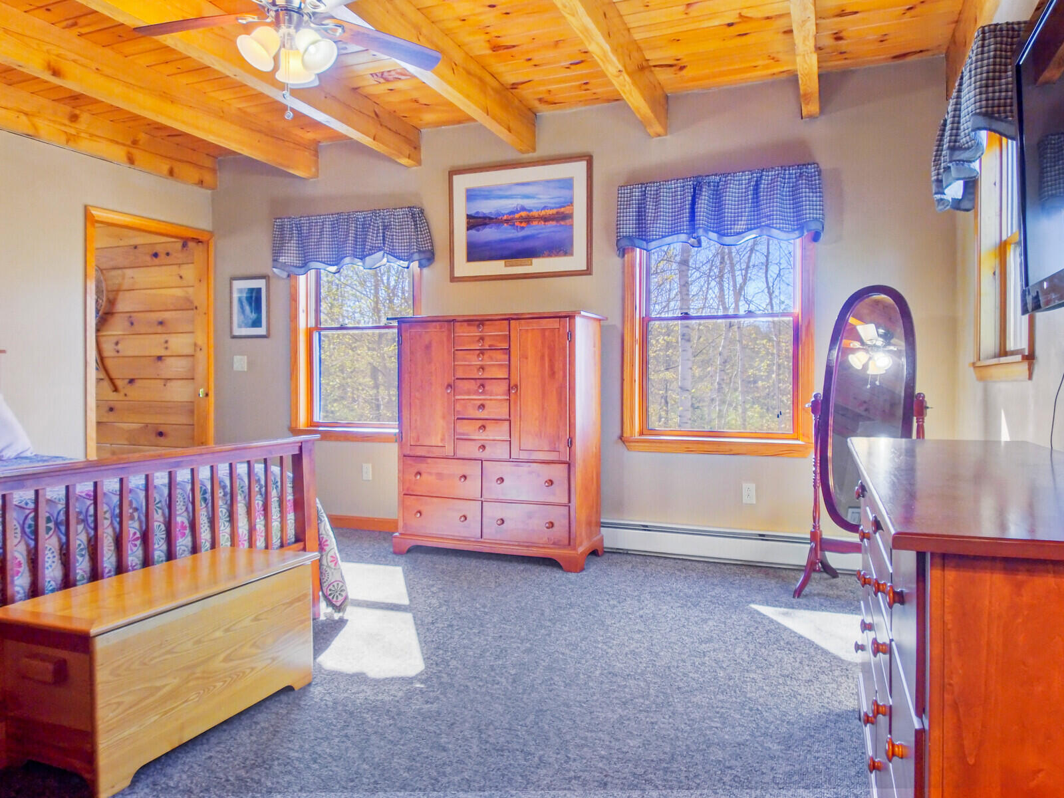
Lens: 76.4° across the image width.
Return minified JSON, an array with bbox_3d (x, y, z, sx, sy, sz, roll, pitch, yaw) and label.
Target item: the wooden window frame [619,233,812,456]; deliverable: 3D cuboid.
[{"bbox_3d":[1.043,-0.399,3.859,1.070,1.440,0.120,1,1,21],"label":"wooden window frame"}]

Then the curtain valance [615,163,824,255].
[{"bbox_3d":[1.026,-1.038,3.777,1.110,0.420,0.140,1,1,21],"label":"curtain valance"}]

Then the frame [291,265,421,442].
[{"bbox_3d":[-1.238,-0.421,4.720,1.070,1.440,0.120,1,1,21],"label":"frame"}]

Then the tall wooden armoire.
[{"bbox_3d":[-0.209,0.225,4.024,1.170,1.400,0.450,1,1,21],"label":"tall wooden armoire"}]

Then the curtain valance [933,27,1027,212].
[{"bbox_3d":[1.813,-1.095,2.762,0.190,0.420,1.010,1,1,21],"label":"curtain valance"}]

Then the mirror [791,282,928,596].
[{"bbox_3d":[1.593,0.215,3.220,0.520,1.460,0.480,1,2,42],"label":"mirror"}]

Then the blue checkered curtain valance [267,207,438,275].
[{"bbox_3d":[-1.229,-1.064,4.629,1.250,0.420,0.140,1,1,21],"label":"blue checkered curtain valance"}]

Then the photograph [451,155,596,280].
[{"bbox_3d":[-0.082,-1.112,4.248,0.965,0.722,0.035,1,1,21],"label":"photograph"}]

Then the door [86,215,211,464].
[{"bbox_3d":[-2.648,-0.164,4.747,0.120,2.130,0.900,1,1,25],"label":"door"}]

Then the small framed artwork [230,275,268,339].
[{"bbox_3d":[-2.094,-0.679,5.023,0.360,0.452,0.030,1,1,21],"label":"small framed artwork"}]

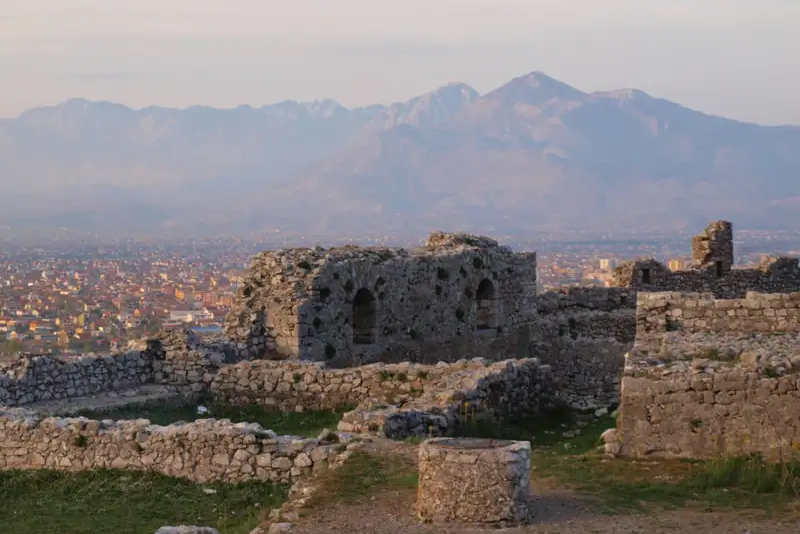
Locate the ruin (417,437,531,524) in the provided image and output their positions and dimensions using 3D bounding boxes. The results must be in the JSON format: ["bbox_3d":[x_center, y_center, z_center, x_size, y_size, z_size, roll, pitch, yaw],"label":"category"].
[{"bbox_3d":[0.972,2.800,25.600,1.480,0.960,1.480,0,2,0],"label":"ruin"}]

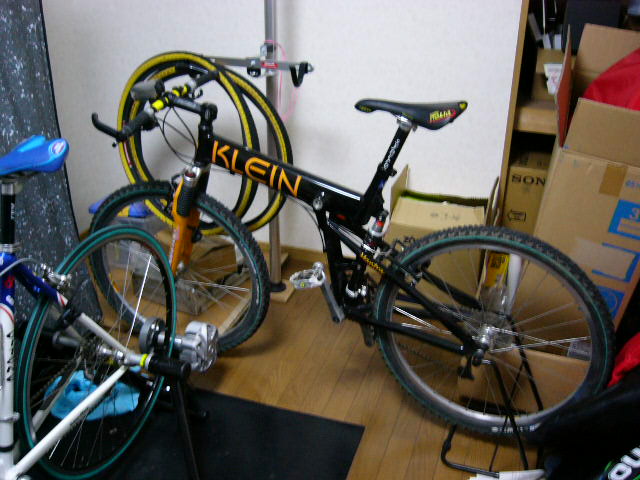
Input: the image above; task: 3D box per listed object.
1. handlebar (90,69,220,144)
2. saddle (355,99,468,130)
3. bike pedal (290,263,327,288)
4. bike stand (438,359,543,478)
[{"bbox_3d":[-0.461,-0.431,1.924,0.165,0.115,0.600,7,29,15],"label":"handlebar"},{"bbox_3d":[0.226,-0.330,1.643,0.285,0.078,0.140,10,26,21],"label":"saddle"},{"bbox_3d":[-0.030,0.101,1.796,0.088,0.035,0.095,-5,20,27],"label":"bike pedal"},{"bbox_3d":[0.525,0.438,1.845,0.280,0.352,0.320,10,26,21],"label":"bike stand"}]

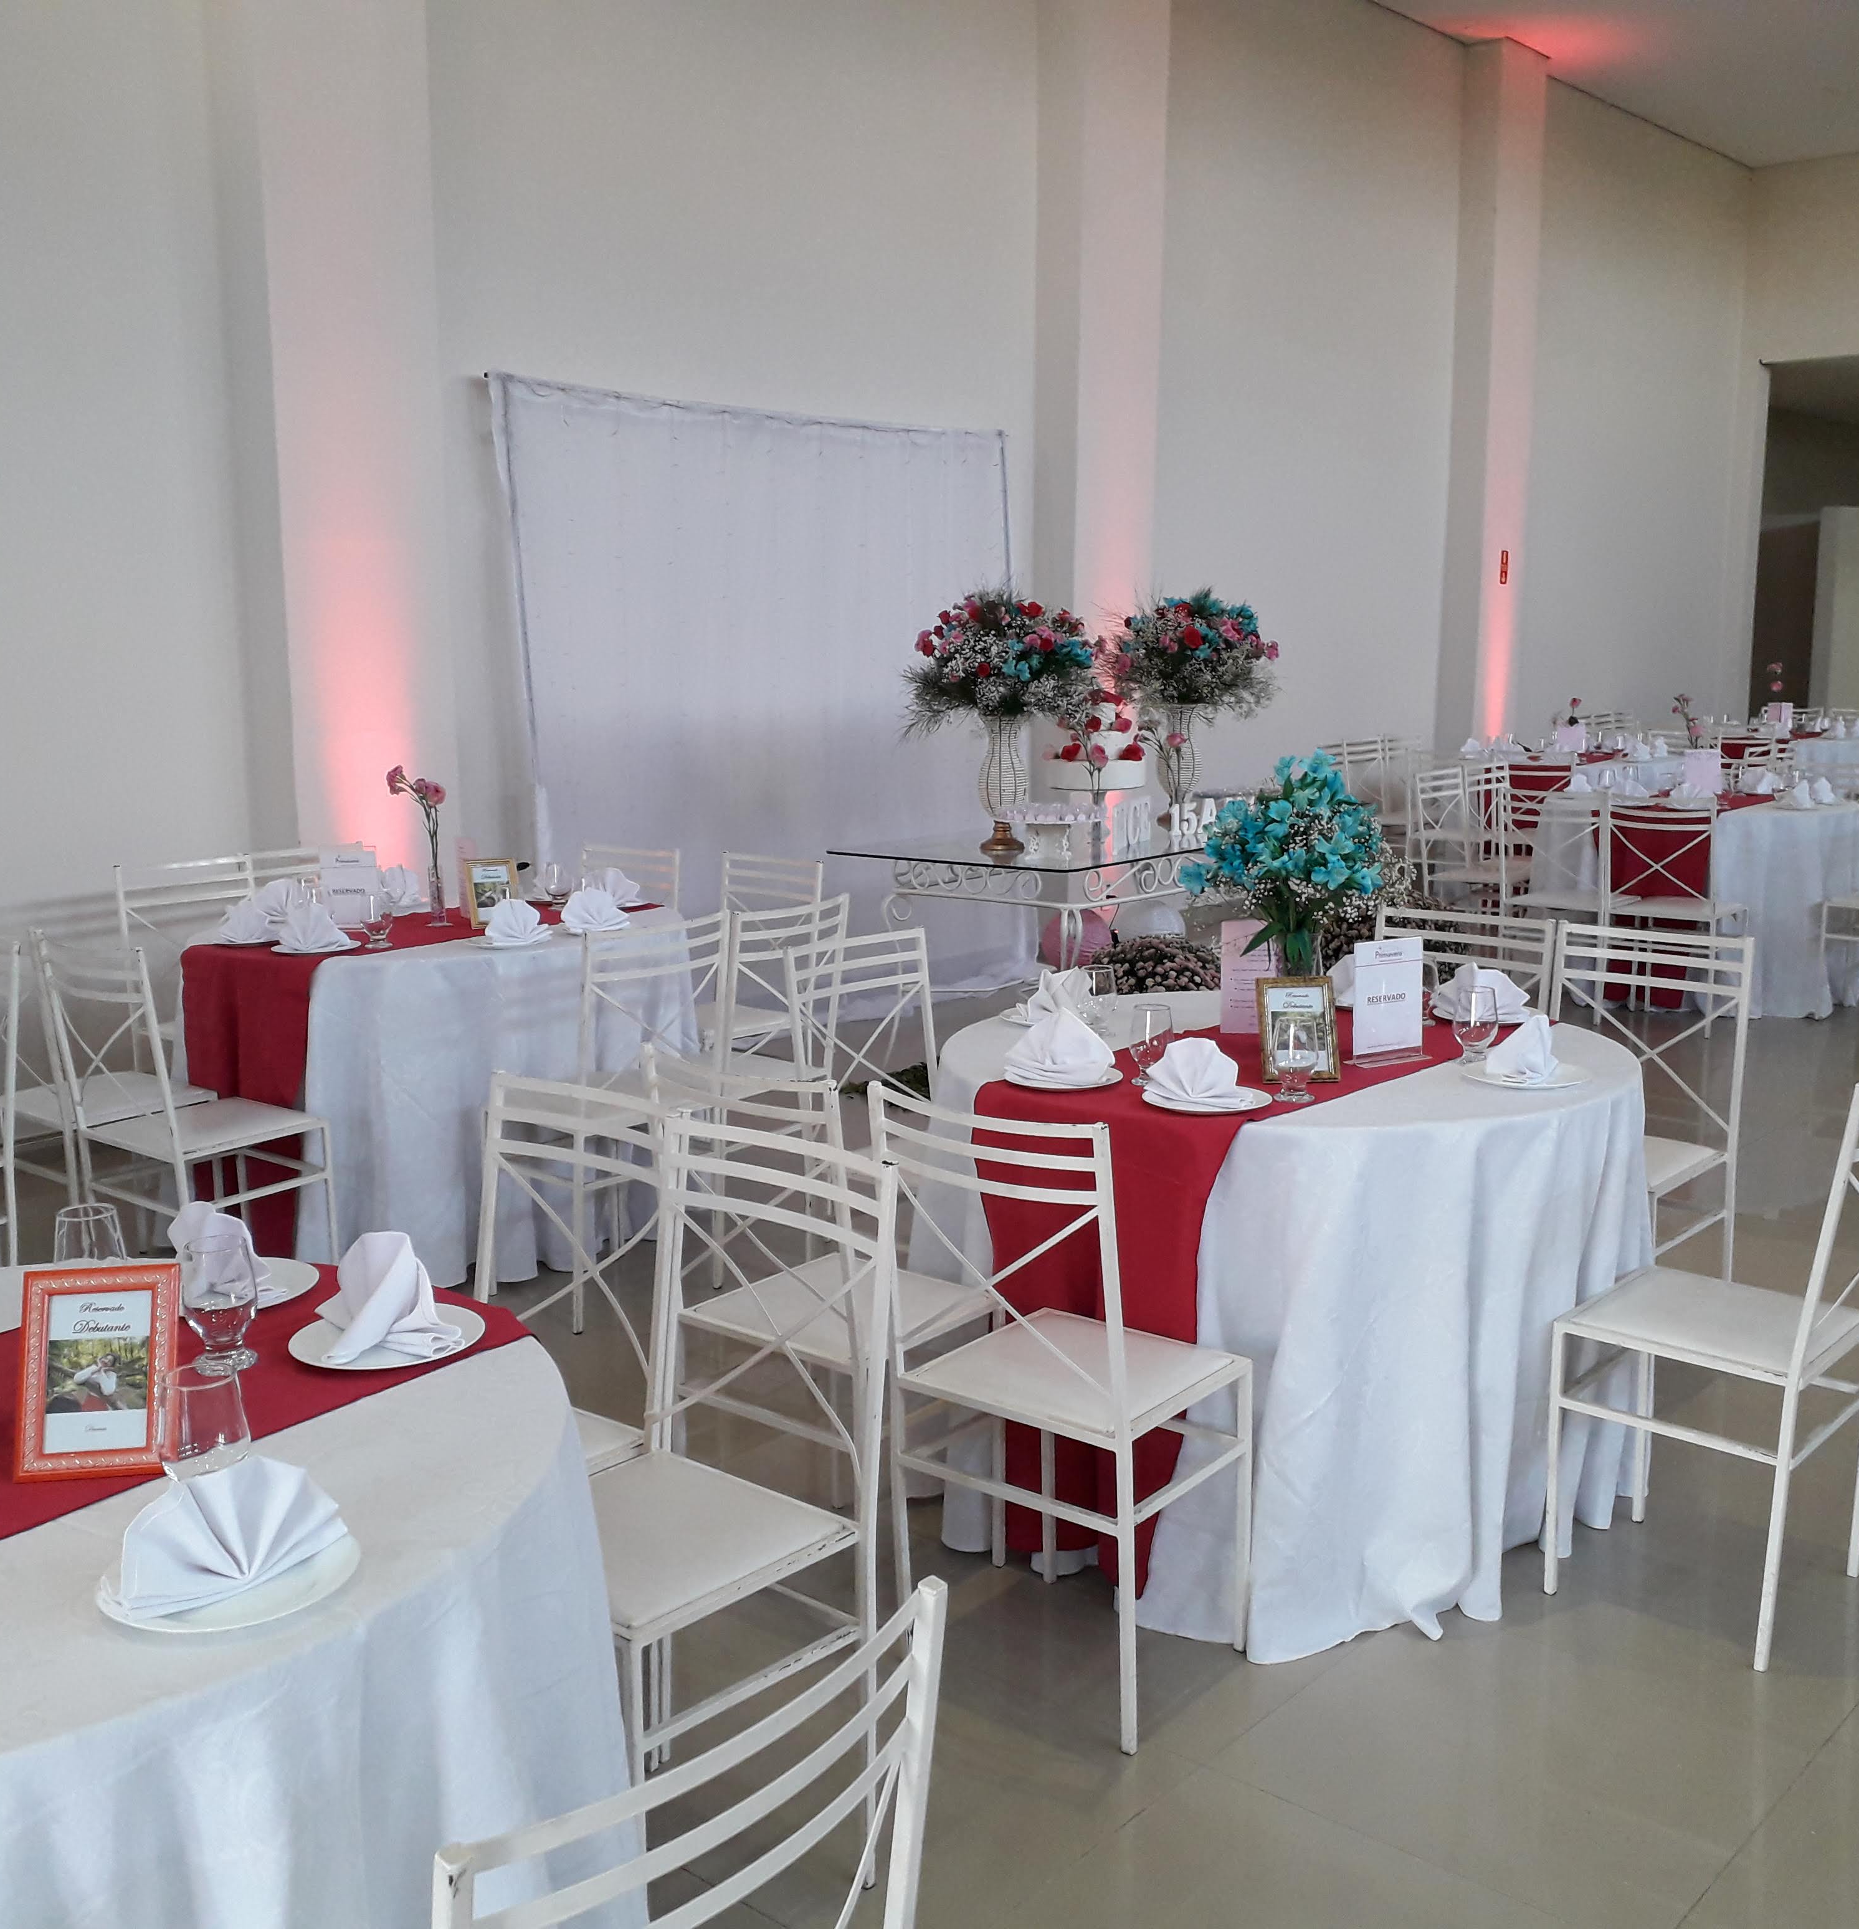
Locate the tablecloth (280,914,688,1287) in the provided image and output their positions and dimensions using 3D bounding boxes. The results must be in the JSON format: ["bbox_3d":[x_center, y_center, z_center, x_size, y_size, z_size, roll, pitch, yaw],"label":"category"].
[{"bbox_3d":[-1.189,0.275,4.979,1.140,0.765,1.250,0,10,0],"label":"tablecloth"}]

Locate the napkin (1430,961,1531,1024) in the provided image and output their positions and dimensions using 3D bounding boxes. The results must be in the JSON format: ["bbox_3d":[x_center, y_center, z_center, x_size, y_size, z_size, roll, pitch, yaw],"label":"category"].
[{"bbox_3d":[1.050,0.044,3.798,0.177,0.098,0.121,9,13,44],"label":"napkin"}]

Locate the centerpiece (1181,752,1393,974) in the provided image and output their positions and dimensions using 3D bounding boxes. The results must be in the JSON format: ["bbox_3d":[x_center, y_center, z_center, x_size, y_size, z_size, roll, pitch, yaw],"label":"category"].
[{"bbox_3d":[0.674,-0.129,3.752,0.380,0.530,0.360,0,10,0],"label":"centerpiece"}]

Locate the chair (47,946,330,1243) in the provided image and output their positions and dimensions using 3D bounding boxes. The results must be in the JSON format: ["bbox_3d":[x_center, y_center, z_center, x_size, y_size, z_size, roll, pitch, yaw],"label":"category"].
[{"bbox_3d":[-1.580,0.364,4.329,0.400,0.904,0.451,8,13,40],"label":"chair"}]

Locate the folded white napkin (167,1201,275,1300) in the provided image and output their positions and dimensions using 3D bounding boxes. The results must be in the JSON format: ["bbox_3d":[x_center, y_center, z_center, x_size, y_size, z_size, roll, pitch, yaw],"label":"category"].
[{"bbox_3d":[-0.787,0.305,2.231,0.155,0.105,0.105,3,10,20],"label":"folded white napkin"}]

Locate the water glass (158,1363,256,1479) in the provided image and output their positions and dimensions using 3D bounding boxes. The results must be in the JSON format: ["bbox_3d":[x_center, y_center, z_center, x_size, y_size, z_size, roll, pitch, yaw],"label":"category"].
[{"bbox_3d":[-0.600,0.403,1.664,0.076,0.127,0.076,0,10,0],"label":"water glass"}]

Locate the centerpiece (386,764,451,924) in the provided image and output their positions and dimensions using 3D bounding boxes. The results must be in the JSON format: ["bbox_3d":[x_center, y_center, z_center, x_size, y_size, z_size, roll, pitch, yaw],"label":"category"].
[{"bbox_3d":[-1.307,-0.305,5.128,0.160,0.410,0.110,0,10,0],"label":"centerpiece"}]

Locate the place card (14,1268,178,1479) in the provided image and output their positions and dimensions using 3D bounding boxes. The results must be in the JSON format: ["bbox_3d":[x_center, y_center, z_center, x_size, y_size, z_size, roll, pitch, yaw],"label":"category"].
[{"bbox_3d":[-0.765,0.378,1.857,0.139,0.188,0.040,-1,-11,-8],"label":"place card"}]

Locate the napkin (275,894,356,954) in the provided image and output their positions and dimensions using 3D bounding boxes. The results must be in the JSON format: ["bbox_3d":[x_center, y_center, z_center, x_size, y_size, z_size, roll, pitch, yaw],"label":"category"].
[{"bbox_3d":[-1.400,-0.102,4.586,0.165,0.107,0.105,0,10,-2],"label":"napkin"}]

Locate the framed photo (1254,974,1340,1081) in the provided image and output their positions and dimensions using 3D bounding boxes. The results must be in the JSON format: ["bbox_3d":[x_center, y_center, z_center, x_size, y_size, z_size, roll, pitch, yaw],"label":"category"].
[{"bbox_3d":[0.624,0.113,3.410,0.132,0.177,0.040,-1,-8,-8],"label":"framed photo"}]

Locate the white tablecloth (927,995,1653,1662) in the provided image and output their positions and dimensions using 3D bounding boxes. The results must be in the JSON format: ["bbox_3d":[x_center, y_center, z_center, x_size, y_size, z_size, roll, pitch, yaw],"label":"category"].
[{"bbox_3d":[0.645,0.537,3.724,1.360,0.785,1.400,0,10,0],"label":"white tablecloth"}]

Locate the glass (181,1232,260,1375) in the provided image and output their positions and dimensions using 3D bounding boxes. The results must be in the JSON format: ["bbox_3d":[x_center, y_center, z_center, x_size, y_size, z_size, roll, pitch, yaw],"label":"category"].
[{"bbox_3d":[-0.713,0.342,2.026,0.076,0.127,0.076,0,10,0],"label":"glass"}]

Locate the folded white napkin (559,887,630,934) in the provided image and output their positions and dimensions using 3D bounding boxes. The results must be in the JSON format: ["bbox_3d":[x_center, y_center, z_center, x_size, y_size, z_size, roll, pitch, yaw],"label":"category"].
[{"bbox_3d":[-0.819,-0.143,4.840,0.165,0.098,0.105,-8,13,-39],"label":"folded white napkin"}]

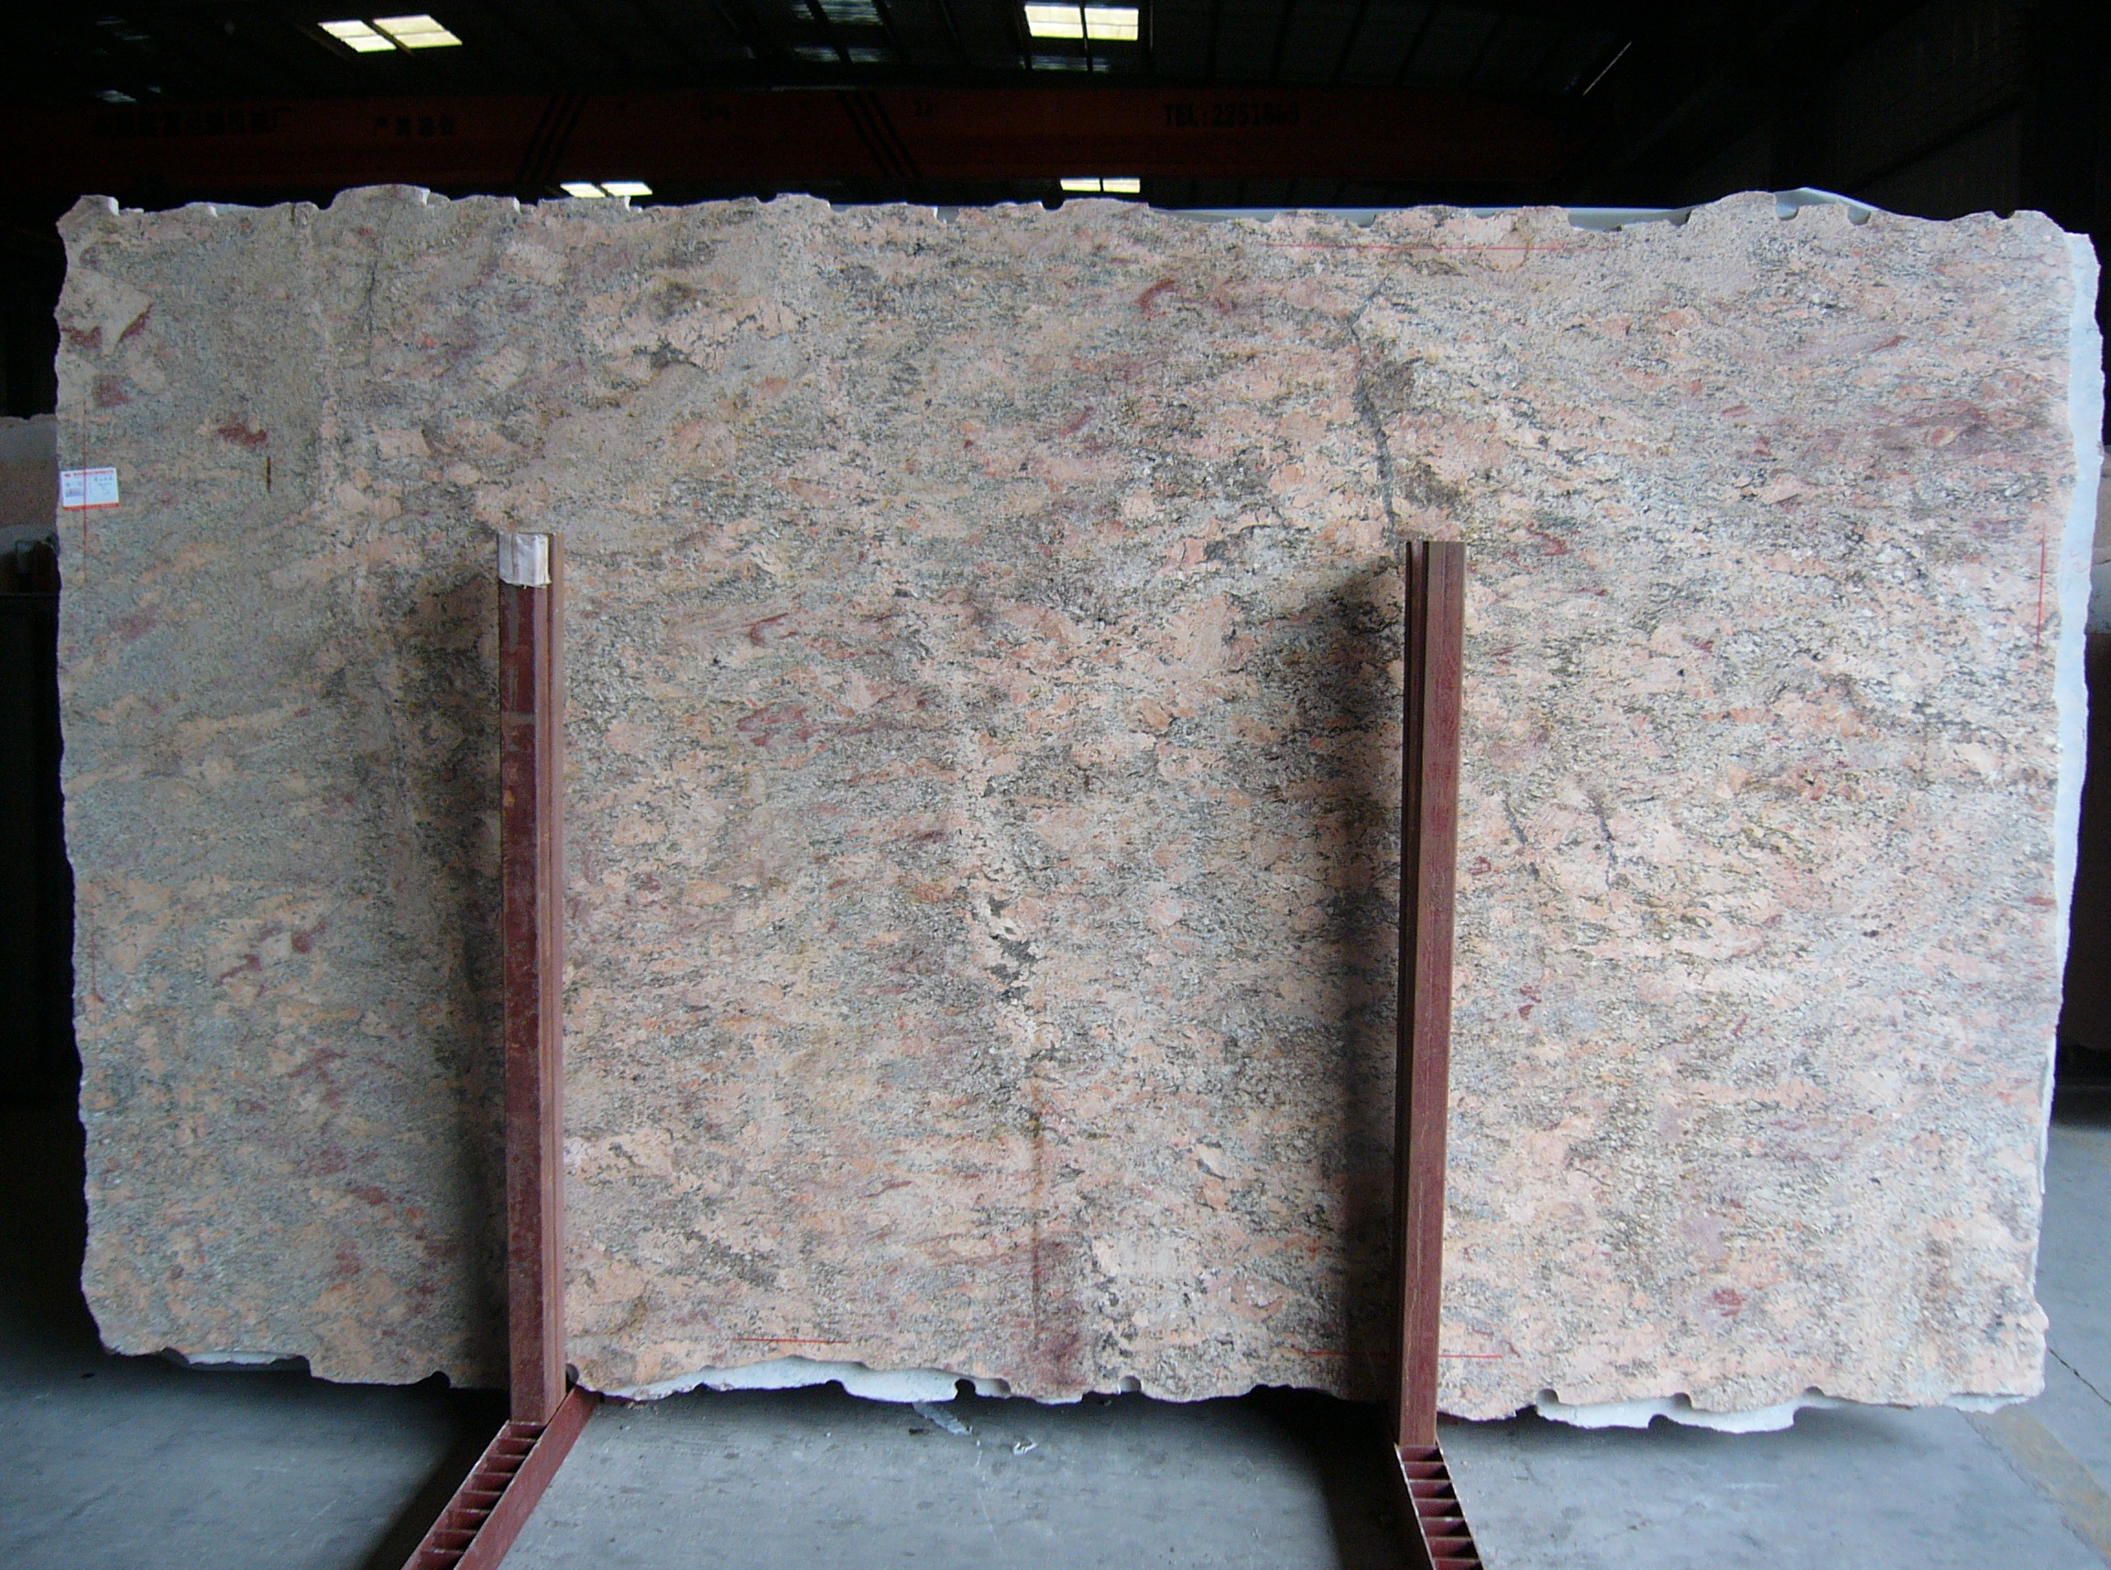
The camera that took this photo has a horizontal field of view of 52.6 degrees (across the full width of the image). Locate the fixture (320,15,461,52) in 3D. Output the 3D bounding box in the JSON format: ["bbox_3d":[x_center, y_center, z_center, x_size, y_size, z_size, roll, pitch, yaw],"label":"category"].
[{"bbox_3d":[-8.721,-9.861,28.000,1.470,0.100,1.550,1,5,2],"label":"fixture"}]

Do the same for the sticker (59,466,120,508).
[{"bbox_3d":[-1.537,-0.471,3.400,0.088,0.062,0.002,-4,4,3],"label":"sticker"}]

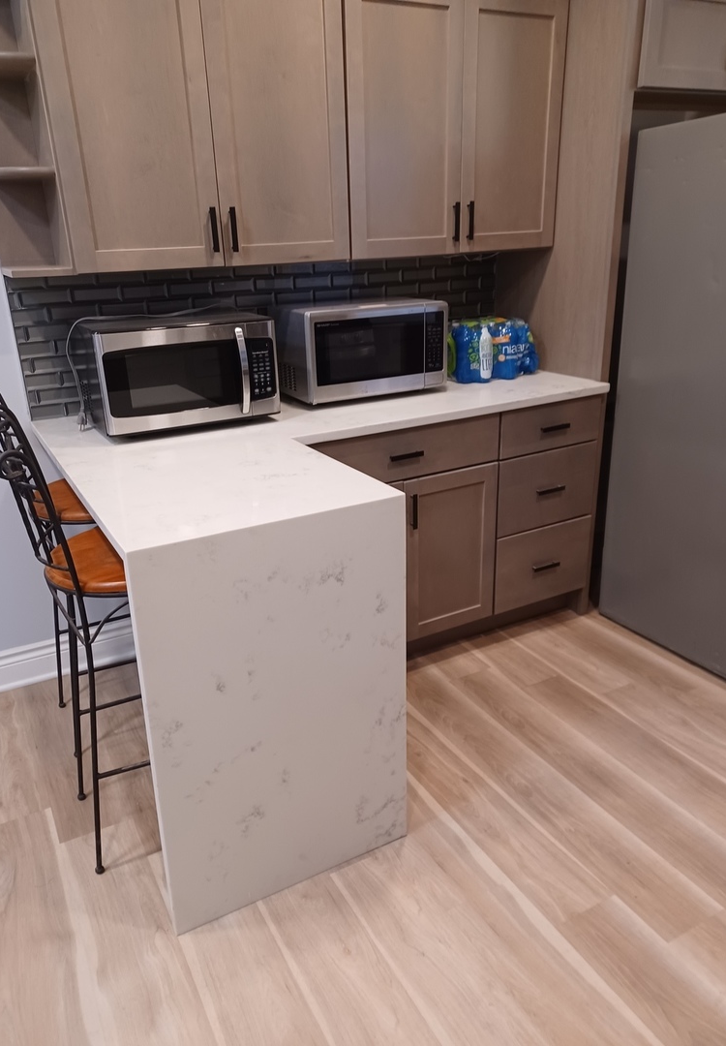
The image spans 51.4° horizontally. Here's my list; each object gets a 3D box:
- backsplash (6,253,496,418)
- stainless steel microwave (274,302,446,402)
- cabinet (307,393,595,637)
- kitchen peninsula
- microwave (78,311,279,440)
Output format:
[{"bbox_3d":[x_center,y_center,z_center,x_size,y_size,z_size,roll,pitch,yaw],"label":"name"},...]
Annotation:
[{"bbox_3d":[-0.251,-0.713,2.692,1.816,0.442,0.015,-13,24,-27],"label":"backsplash"},{"bbox_3d":[-0.028,-0.602,2.590,0.520,0.297,0.370,-13,24,-27],"label":"stainless steel microwave"},{"bbox_3d":[0.179,-0.019,2.812,1.224,0.902,0.650,-13,24,-27],"label":"cabinet"},{"bbox_3d":[0.067,0.119,2.427,1.790,0.932,1.240,-13,24,-27],"label":"kitchen peninsula"},{"bbox_3d":[-0.568,-0.464,2.289,0.515,0.292,0.413,-13,24,-27],"label":"microwave"}]

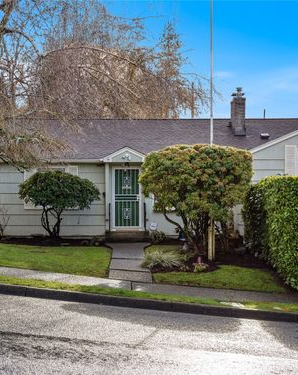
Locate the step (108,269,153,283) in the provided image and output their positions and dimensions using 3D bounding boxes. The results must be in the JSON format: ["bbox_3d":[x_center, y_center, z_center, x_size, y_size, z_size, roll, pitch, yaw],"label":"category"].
[{"bbox_3d":[-0.470,2.230,18.200,1.100,0.250,0.600,0,0,0],"label":"step"}]

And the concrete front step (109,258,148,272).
[{"bbox_3d":[-0.530,2.130,19.200,1.020,0.170,1.400,0,0,0],"label":"concrete front step"}]

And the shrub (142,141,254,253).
[{"bbox_3d":[1.340,0.330,20.800,3.200,3.100,2.900,0,0,0],"label":"shrub"}]

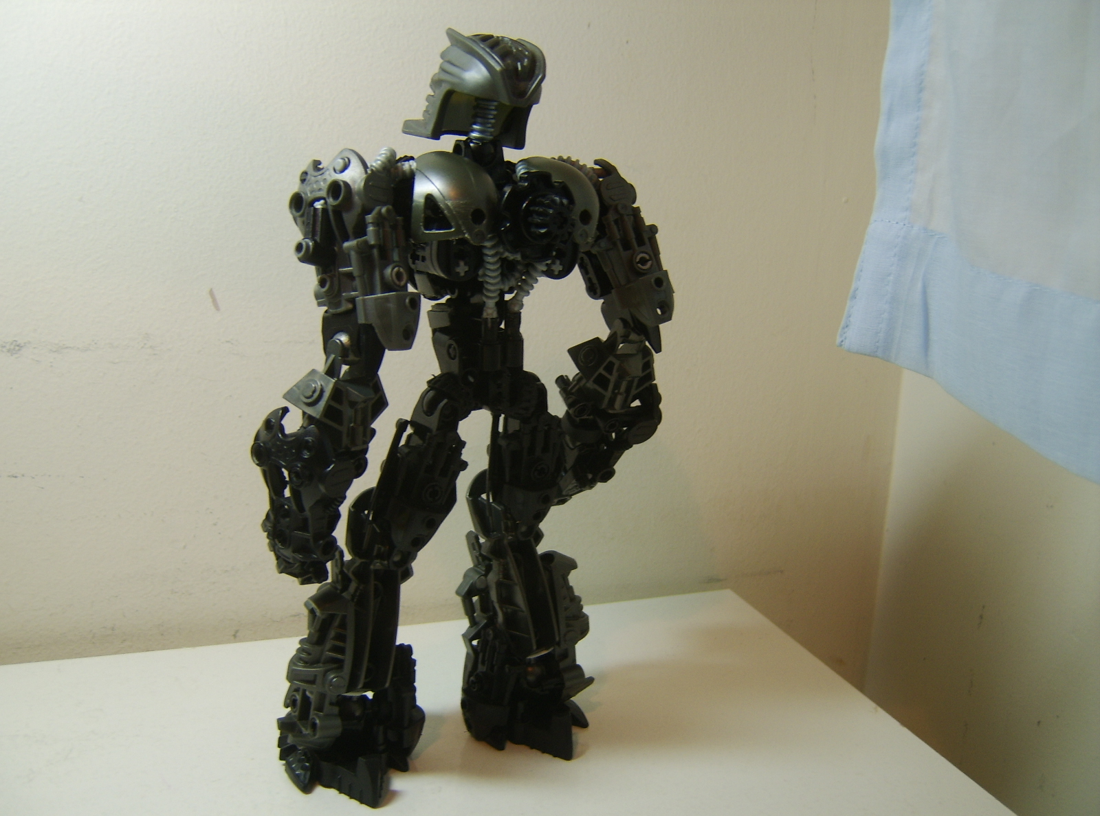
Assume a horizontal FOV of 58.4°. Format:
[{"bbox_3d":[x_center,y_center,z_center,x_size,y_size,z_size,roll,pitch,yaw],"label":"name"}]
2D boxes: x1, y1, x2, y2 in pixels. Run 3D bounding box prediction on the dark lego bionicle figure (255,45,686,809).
[{"bbox_3d":[-0.031,0.004,0.358,0.140,0.266,0.080,-6,15,-34],"label":"dark lego bionicle figure"}]

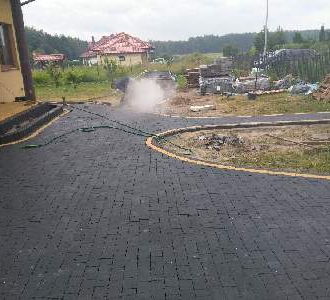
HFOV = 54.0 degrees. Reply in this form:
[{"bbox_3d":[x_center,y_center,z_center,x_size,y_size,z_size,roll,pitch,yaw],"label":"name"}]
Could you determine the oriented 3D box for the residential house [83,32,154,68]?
[{"bbox_3d":[-8.426,-17.874,57.212,12.500,6.300,11.000,-3,16,-4],"label":"residential house"}]

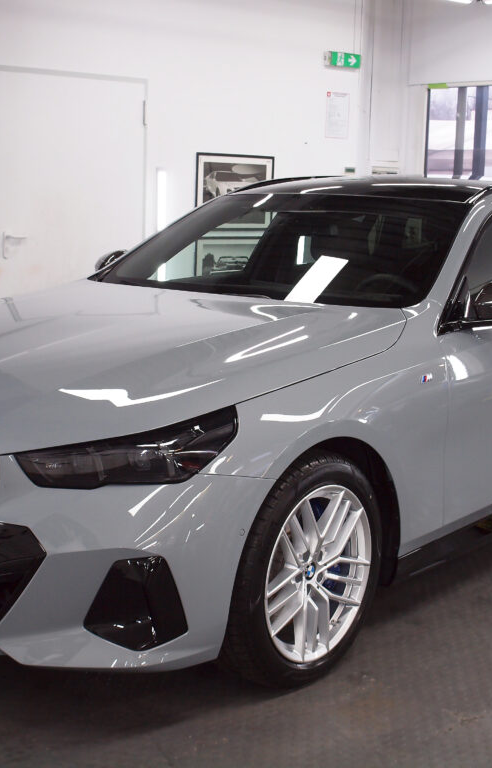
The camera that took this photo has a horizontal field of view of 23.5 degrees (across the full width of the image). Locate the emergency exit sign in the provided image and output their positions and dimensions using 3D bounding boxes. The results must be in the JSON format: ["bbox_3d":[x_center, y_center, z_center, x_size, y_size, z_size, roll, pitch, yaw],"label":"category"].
[{"bbox_3d":[0.757,-2.531,9.248,0.330,0.110,0.080,-7,13,-40],"label":"emergency exit sign"}]

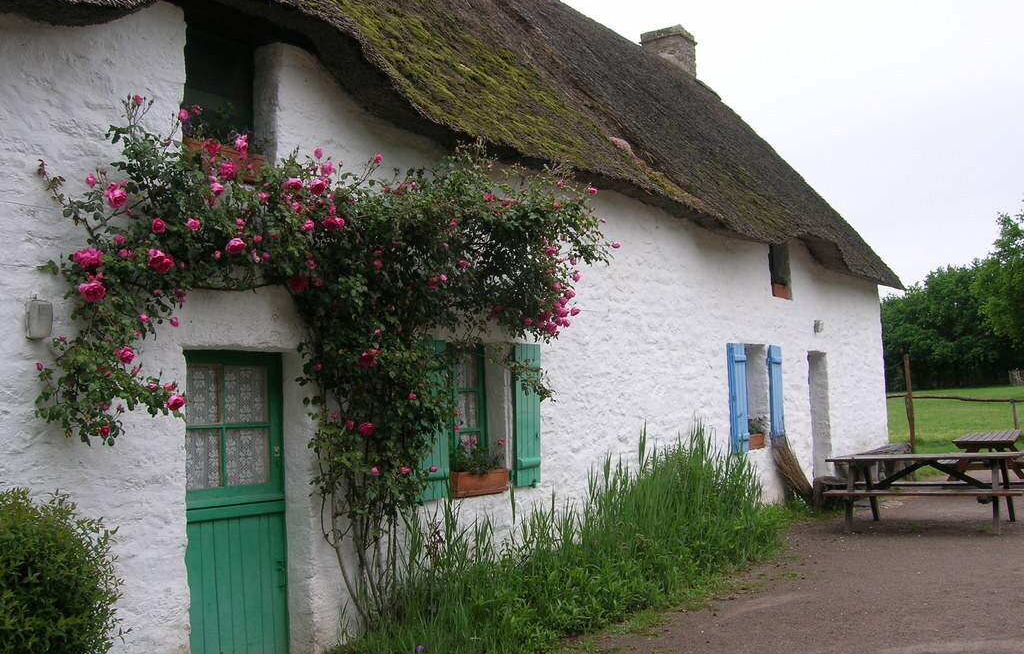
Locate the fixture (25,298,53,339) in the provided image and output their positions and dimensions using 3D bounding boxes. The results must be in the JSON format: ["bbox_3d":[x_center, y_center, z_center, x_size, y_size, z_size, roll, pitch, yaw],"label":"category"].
[{"bbox_3d":[-2.176,-0.032,4.626,0.075,0.188,0.105,-4,-4,35],"label":"fixture"}]

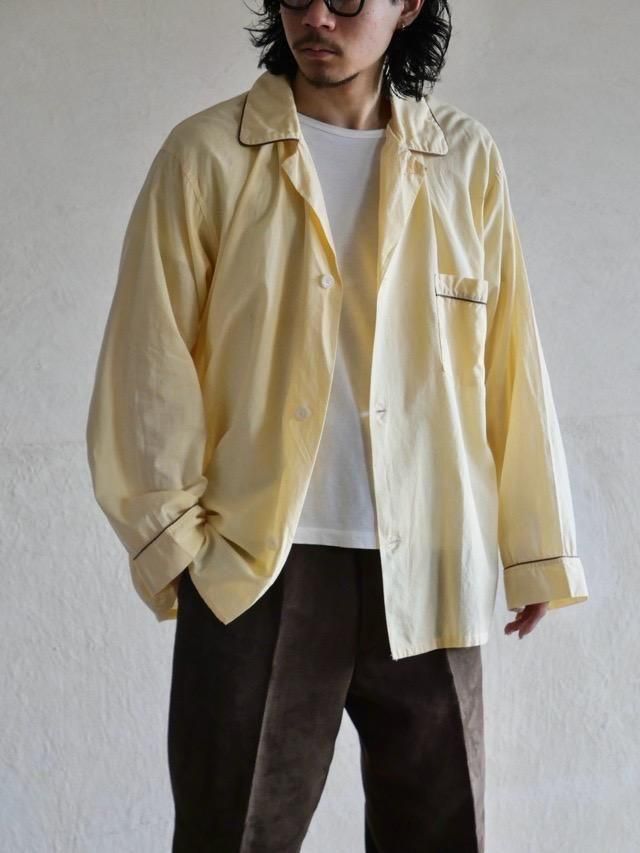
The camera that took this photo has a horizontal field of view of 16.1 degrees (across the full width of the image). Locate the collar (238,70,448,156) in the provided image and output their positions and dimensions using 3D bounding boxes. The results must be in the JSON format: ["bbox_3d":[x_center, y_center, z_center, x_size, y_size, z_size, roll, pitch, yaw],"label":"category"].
[{"bbox_3d":[0.026,-0.384,2.735,0.250,0.115,0.160,0,1,-13],"label":"collar"}]

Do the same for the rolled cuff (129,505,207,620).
[{"bbox_3d":[-0.176,0.160,2.670,0.105,0.080,0.085,-27,-27,0],"label":"rolled cuff"}]

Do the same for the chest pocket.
[{"bbox_3d":[0.169,-0.115,2.690,0.080,0.135,0.030,-1,2,-31],"label":"chest pocket"}]

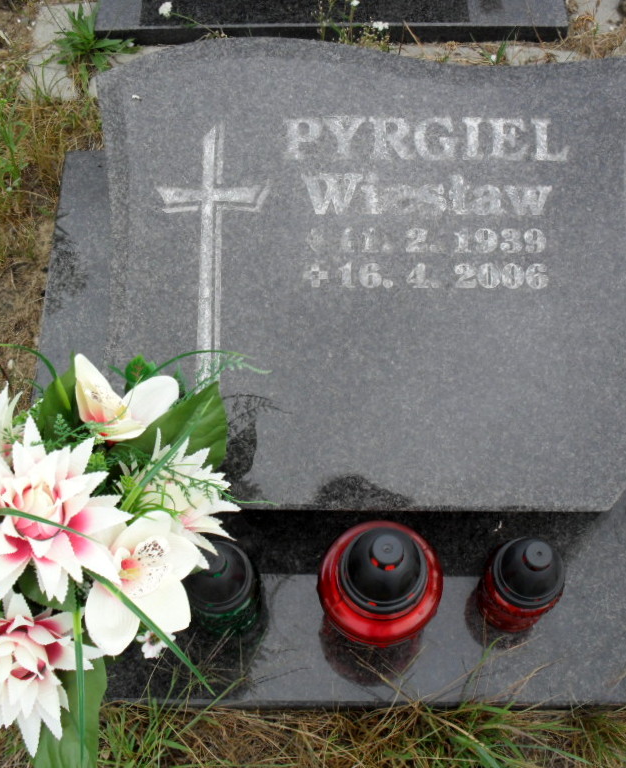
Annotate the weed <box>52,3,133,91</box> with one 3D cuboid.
[{"bbox_3d":[-0.365,-0.561,1.697,0.145,0.085,0.130,-2,65,0],"label":"weed"}]

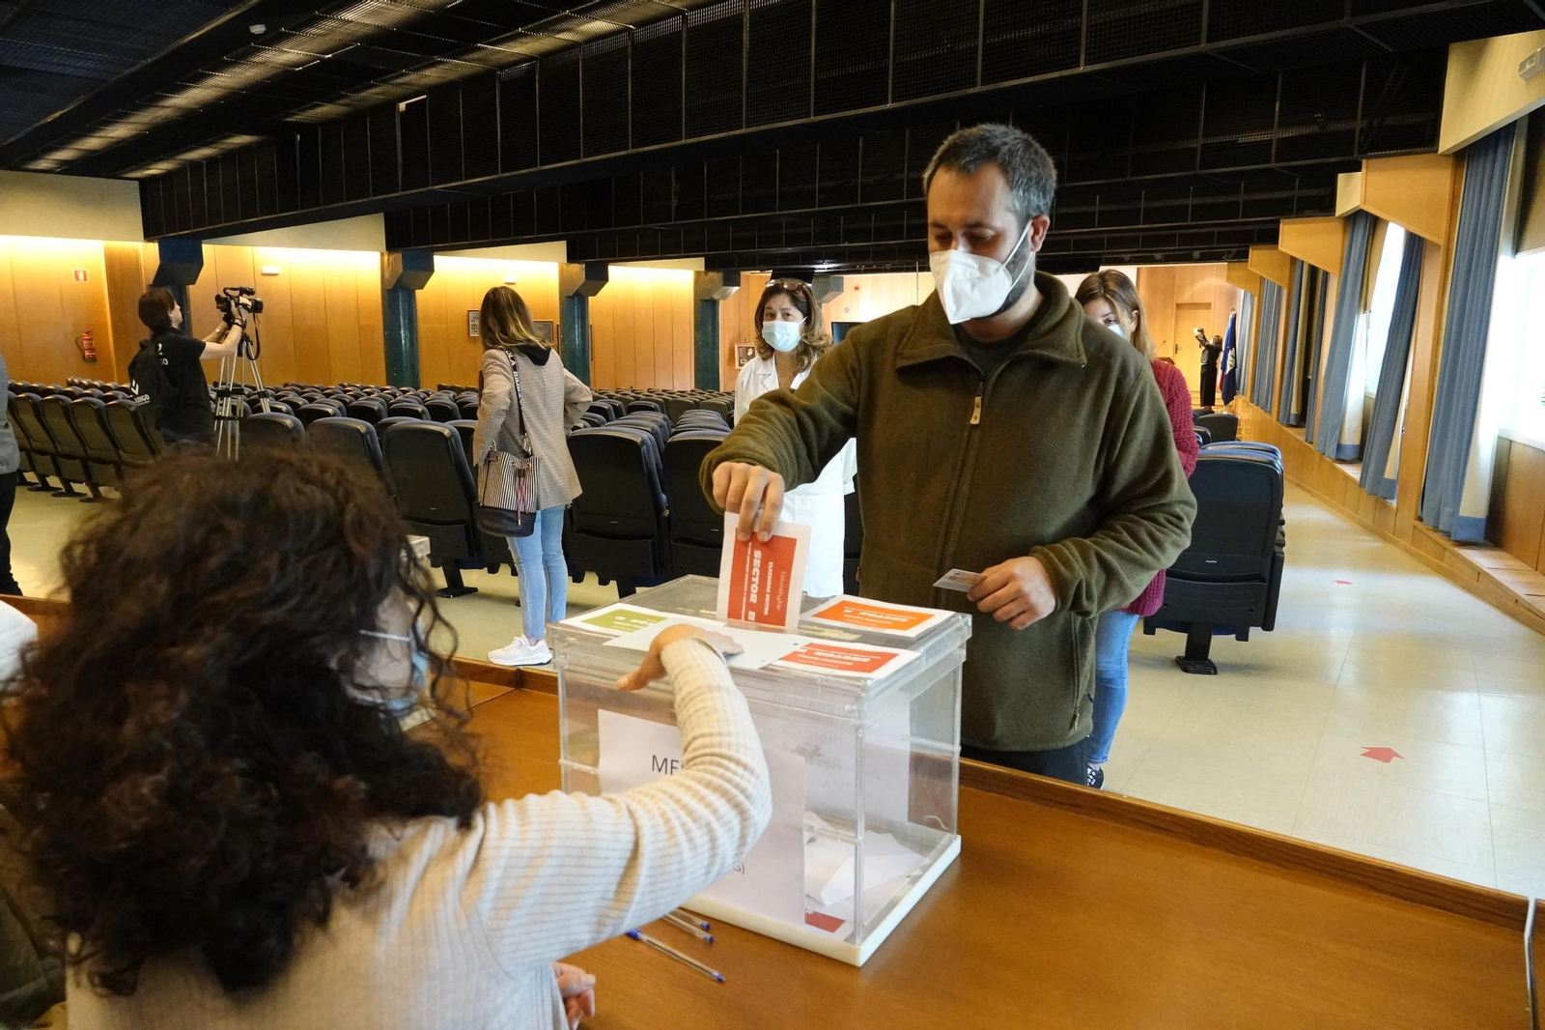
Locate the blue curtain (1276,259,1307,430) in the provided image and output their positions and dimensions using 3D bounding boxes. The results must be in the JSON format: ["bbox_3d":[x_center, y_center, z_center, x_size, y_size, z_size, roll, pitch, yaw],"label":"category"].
[{"bbox_3d":[7.551,-2.527,14.854,0.240,2.450,0.650,4,11,20],"label":"blue curtain"}]

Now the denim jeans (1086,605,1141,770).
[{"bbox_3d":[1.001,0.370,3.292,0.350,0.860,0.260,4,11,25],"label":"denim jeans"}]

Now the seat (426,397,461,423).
[{"bbox_3d":[-3.757,-0.888,12.316,0.540,0.970,0.600,4,10,20],"label":"seat"}]

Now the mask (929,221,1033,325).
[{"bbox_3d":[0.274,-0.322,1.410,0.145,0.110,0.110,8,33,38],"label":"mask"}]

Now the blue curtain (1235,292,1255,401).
[{"bbox_3d":[10.188,-3.784,22.141,0.250,2.350,1.100,4,11,20],"label":"blue curtain"}]

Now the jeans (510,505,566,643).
[{"bbox_3d":[-1.031,0.109,4.616,0.310,0.880,0.380,9,13,39],"label":"jeans"}]

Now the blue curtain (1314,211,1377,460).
[{"bbox_3d":[6.206,-1.931,11.057,0.300,2.620,0.750,4,11,20],"label":"blue curtain"}]

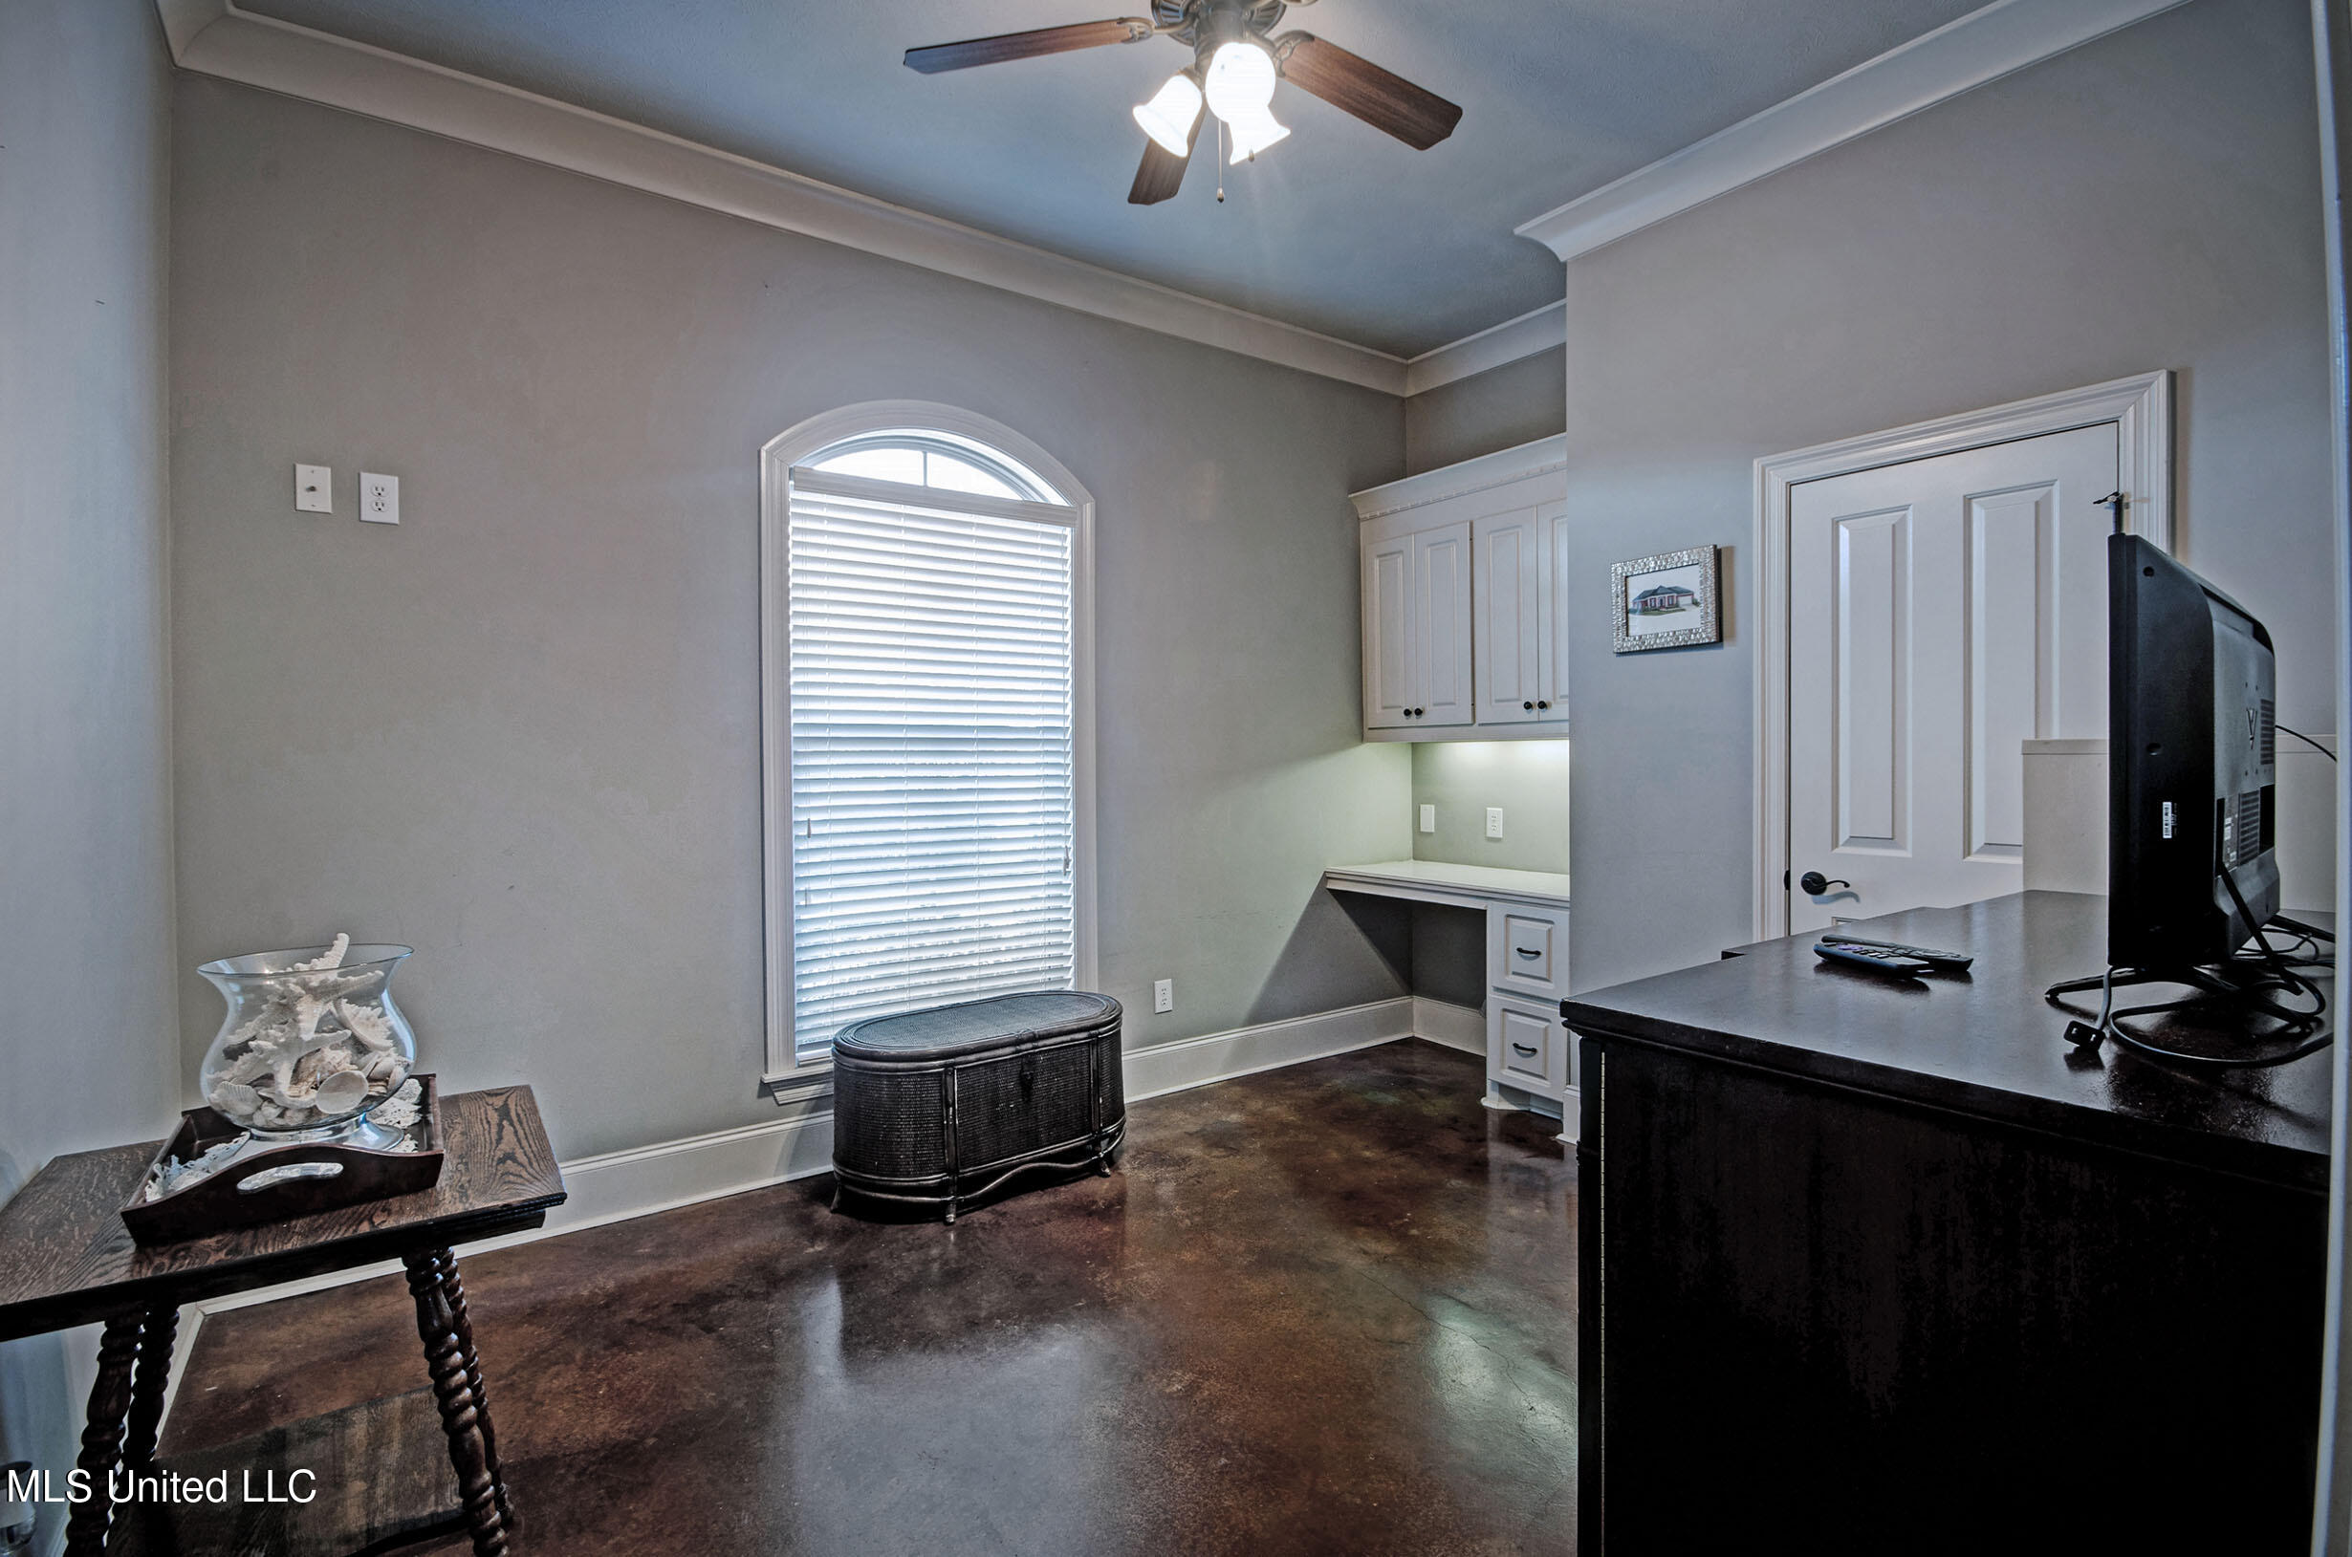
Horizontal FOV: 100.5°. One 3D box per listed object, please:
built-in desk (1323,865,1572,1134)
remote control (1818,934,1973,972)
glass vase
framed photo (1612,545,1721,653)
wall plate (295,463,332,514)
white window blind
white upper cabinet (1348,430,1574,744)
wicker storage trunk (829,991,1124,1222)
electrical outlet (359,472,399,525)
[{"bbox_3d":[1.174,0.772,3.777,0.515,0.775,1.070,-1,1,-39],"label":"built-in desk"},{"bbox_3d":[1.069,0.263,1.458,0.050,0.022,0.195,-1,1,-27],"label":"remote control"},{"bbox_3d":[-1.198,0.385,1.361,0.226,0.268,0.226,-1,1,-33],"label":"glass vase"},{"bbox_3d":[1.462,-0.531,2.913,0.025,0.276,0.305,-1,1,-39],"label":"framed photo"},{"bbox_3d":[-2.026,-0.680,2.298,0.068,0.111,0.008,-1,1,-33],"label":"wall plate"},{"bbox_3d":[-0.755,-0.033,3.159,0.925,1.765,0.065,-1,1,-33],"label":"white window blind"},{"bbox_3d":[1.225,-0.664,3.782,0.360,1.035,1.070,-1,1,-39],"label":"white upper cabinet"},{"bbox_3d":[-0.569,0.968,2.983,0.920,0.460,0.465,-1,1,-33],"label":"wicker storage trunk"},{"bbox_3d":[-1.924,-0.676,2.364,0.072,0.116,0.008,-1,1,-33],"label":"electrical outlet"}]

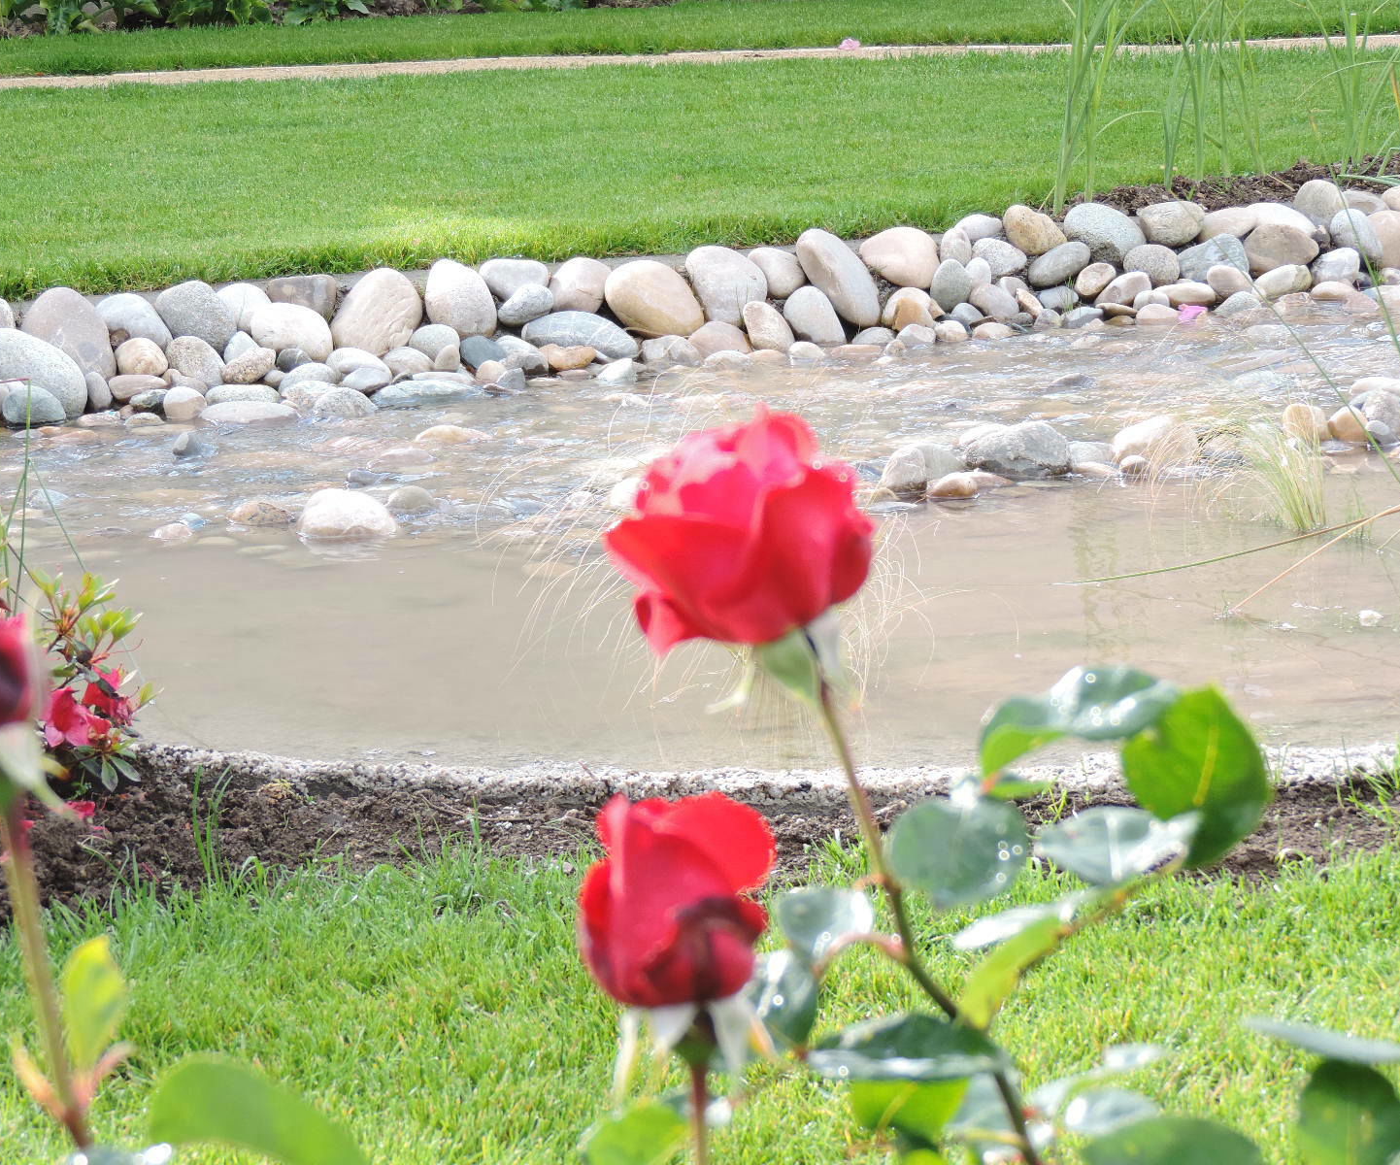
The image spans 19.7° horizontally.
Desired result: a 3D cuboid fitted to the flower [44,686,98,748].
[{"bbox_3d":[-0.579,0.123,3.720,0.050,0.054,0.040,0,15,0],"label":"flower"}]

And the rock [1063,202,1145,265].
[{"bbox_3d":[0.831,-0.717,8.300,0.165,0.130,0.135,0,14,0],"label":"rock"}]

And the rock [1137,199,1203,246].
[{"bbox_3d":[0.875,-0.668,7.513,0.131,0.088,0.104,0,14,0],"label":"rock"}]

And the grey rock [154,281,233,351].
[{"bbox_3d":[-0.915,-0.480,7.300,0.142,0.125,0.120,0,14,0],"label":"grey rock"}]

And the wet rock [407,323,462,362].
[{"bbox_3d":[-0.442,-0.399,6.747,0.091,0.067,0.077,0,14,0],"label":"wet rock"}]

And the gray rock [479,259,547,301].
[{"bbox_3d":[-0.309,-0.497,6.700,0.118,0.078,0.090,-1,17,-3],"label":"gray rock"}]

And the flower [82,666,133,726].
[{"bbox_3d":[-0.549,0.105,3.750,0.046,0.052,0.045,-7,17,-24],"label":"flower"}]

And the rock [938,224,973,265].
[{"bbox_3d":[0.512,-0.677,8.100,0.068,0.084,0.075,0,14,0],"label":"rock"}]

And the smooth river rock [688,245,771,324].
[{"bbox_3d":[0.048,-0.519,7.100,0.145,0.145,0.107,0,14,0],"label":"smooth river rock"}]

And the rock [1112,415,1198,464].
[{"bbox_3d":[0.690,-0.211,6.120,0.132,0.082,0.105,2,17,6],"label":"rock"}]

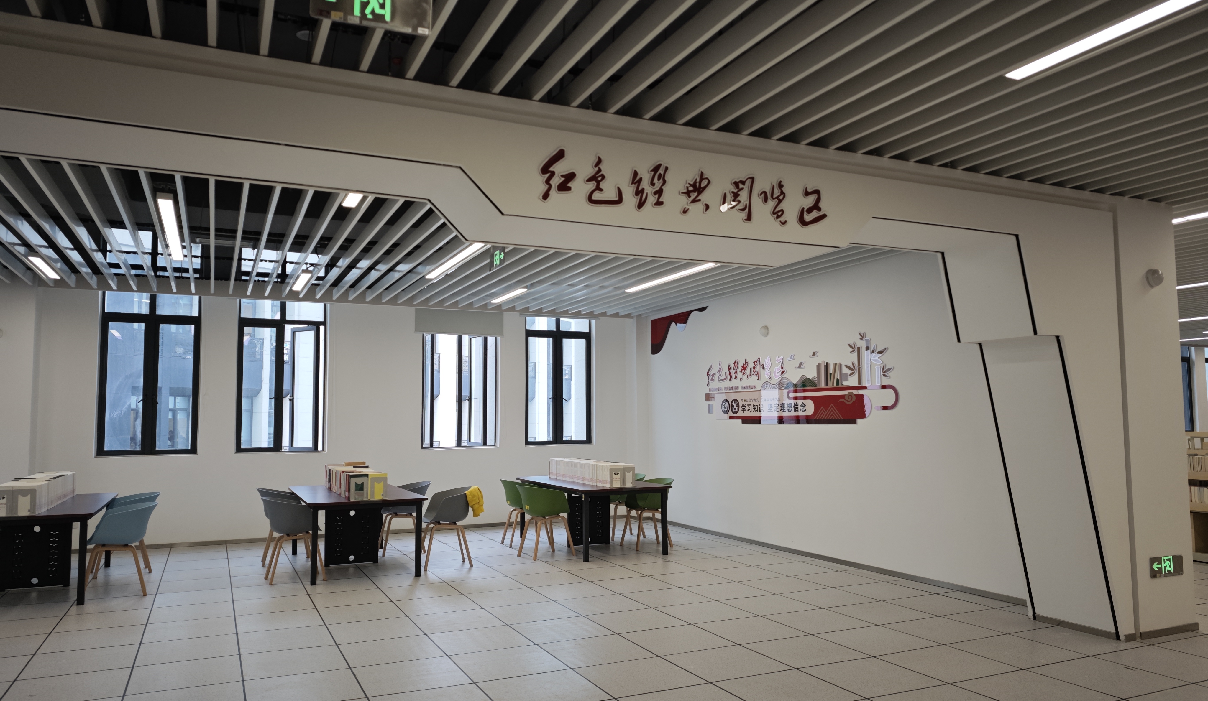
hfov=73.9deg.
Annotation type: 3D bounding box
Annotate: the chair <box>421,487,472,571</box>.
[{"bbox_3d":[-1.659,1.866,8.473,0.543,0.795,0.573,2,-5,-25],"label":"chair"}]

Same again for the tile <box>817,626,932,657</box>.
[{"bbox_3d":[1.865,1.992,5.489,0.600,0.020,0.600,2,-6,-25],"label":"tile"}]

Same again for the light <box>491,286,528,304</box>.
[{"bbox_3d":[-1.252,-0.739,10.583,0.100,0.060,1.220,2,-5,-25],"label":"light"}]

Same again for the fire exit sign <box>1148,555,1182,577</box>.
[{"bbox_3d":[3.946,1.516,5.619,0.360,0.140,0.025,2,-5,-25],"label":"fire exit sign"}]

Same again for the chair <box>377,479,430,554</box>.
[{"bbox_3d":[-2.300,1.943,9.320,0.553,0.795,0.573,2,-5,-25],"label":"chair"}]

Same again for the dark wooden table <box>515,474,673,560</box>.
[{"bbox_3d":[-0.215,2.056,10.059,1.130,0.770,2.320,2,-6,-25],"label":"dark wooden table"}]

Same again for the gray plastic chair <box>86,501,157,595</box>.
[{"bbox_3d":[-4.326,1.780,7.187,0.560,0.790,0.580,2,-5,-25],"label":"gray plastic chair"}]

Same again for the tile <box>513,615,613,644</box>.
[{"bbox_3d":[-0.304,2.033,5.815,0.600,0.020,0.600,2,-6,-25],"label":"tile"}]

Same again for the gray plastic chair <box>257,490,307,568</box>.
[{"bbox_3d":[-3.473,1.903,8.764,0.553,0.790,0.573,2,-5,-25],"label":"gray plastic chair"}]

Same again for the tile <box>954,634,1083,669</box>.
[{"bbox_3d":[2.676,1.954,5.216,0.585,0.020,0.585,2,-6,-25],"label":"tile"}]

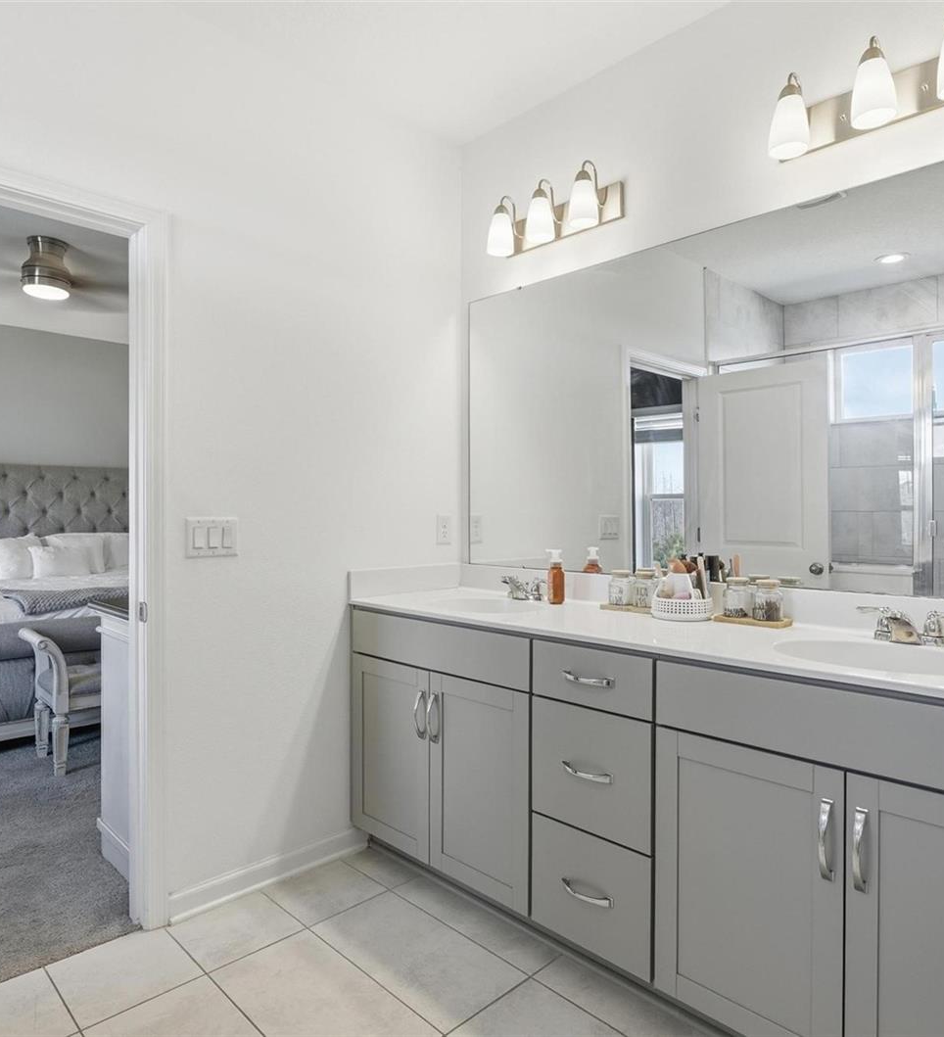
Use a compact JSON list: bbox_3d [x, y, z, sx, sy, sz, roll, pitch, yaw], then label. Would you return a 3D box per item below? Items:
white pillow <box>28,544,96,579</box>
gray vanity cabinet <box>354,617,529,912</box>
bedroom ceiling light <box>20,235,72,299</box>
[{"bbox_3d":[-3.141,0.332,5.331,0.460,0.290,0.140,0,-20,-43],"label":"white pillow"},{"bbox_3d":[0.054,0.754,2.438,0.850,0.846,0.555,0,0,45],"label":"gray vanity cabinet"},{"bbox_3d":[-2.442,-1.437,3.994,0.251,0.288,0.251,0,0,-45],"label":"bedroom ceiling light"}]

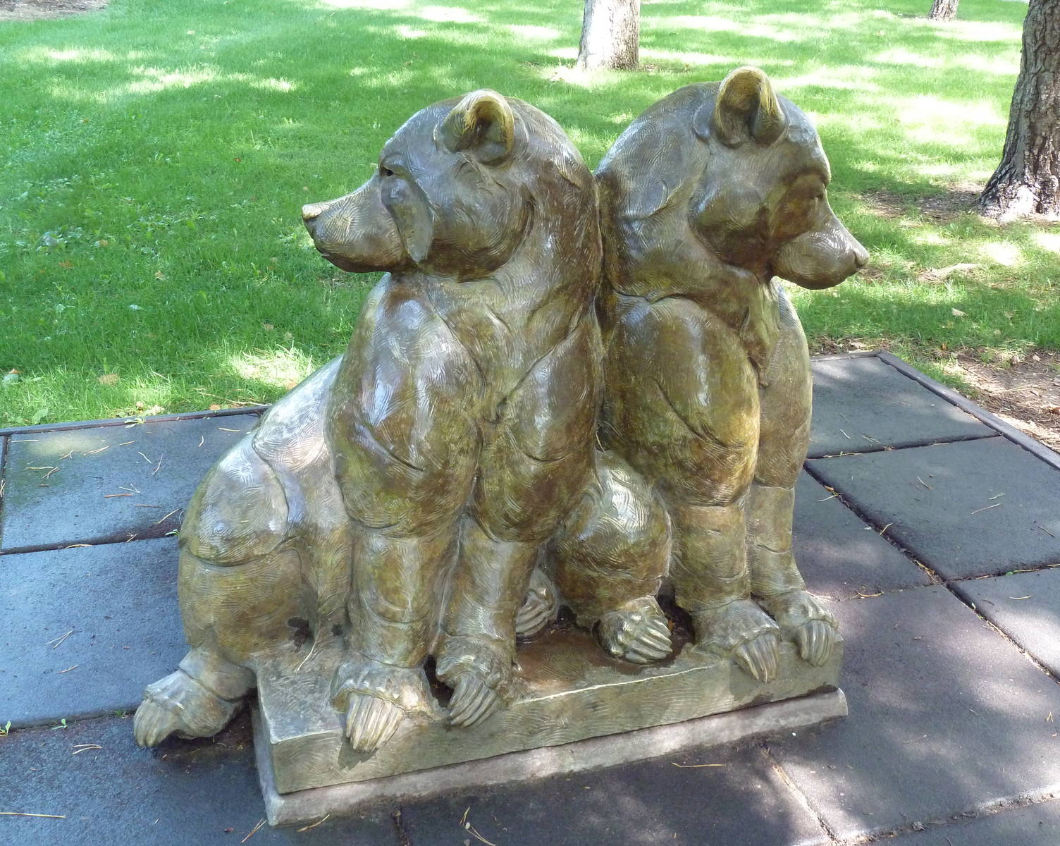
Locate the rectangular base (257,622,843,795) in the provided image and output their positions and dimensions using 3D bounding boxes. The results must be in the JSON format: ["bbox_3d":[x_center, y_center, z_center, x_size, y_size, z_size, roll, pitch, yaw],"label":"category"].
[{"bbox_3d":[-0.022,0.331,2.275,0.925,0.093,0.580,-6,25,-18],"label":"rectangular base"}]

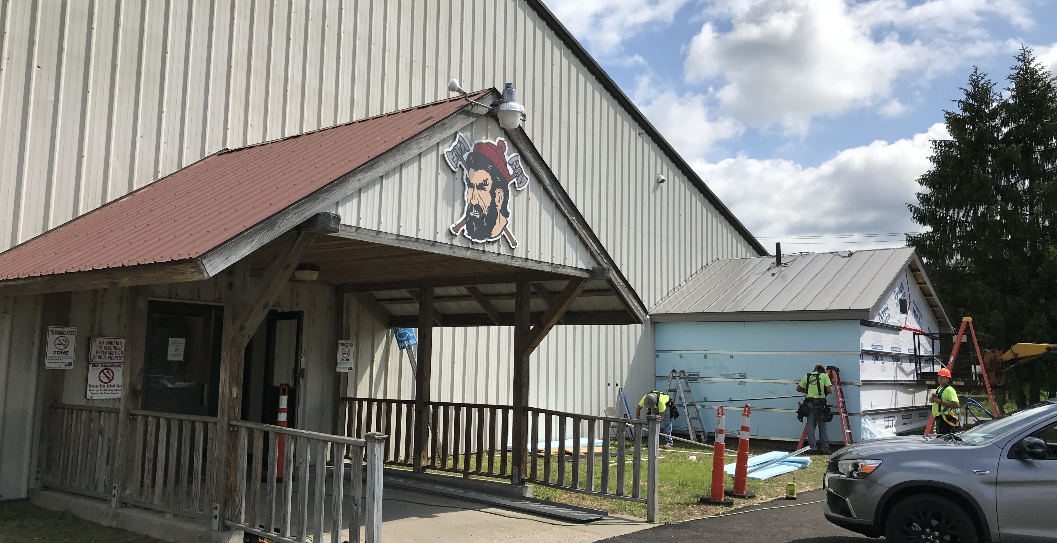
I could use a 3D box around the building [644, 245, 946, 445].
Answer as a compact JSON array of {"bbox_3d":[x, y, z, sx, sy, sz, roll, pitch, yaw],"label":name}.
[{"bbox_3d":[7.103,1.757,21.384,4.940,4.400,7.900,-4,-8,37],"label":"building"}]

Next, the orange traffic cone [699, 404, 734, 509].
[{"bbox_3d":[2.329,2.222,10.463,0.410,1.150,0.410,4,-6,0],"label":"orange traffic cone"}]

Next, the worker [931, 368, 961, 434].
[{"bbox_3d":[7.209,2.529,14.705,0.500,1.710,0.560,4,-7,-25],"label":"worker"}]

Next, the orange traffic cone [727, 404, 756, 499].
[{"bbox_3d":[2.766,2.284,10.963,0.400,1.150,0.400,6,-6,0],"label":"orange traffic cone"}]

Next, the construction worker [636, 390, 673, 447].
[{"bbox_3d":[2.400,2.819,16.350,0.620,1.100,0.800,-4,-8,40],"label":"construction worker"}]

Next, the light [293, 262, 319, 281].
[{"bbox_3d":[-2.611,0.021,10.065,0.300,0.195,0.300,-4,-8,37],"label":"light"}]

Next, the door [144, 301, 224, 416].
[{"bbox_3d":[-4.230,1.476,10.437,0.080,2.130,0.950,-4,-8,37],"label":"door"}]

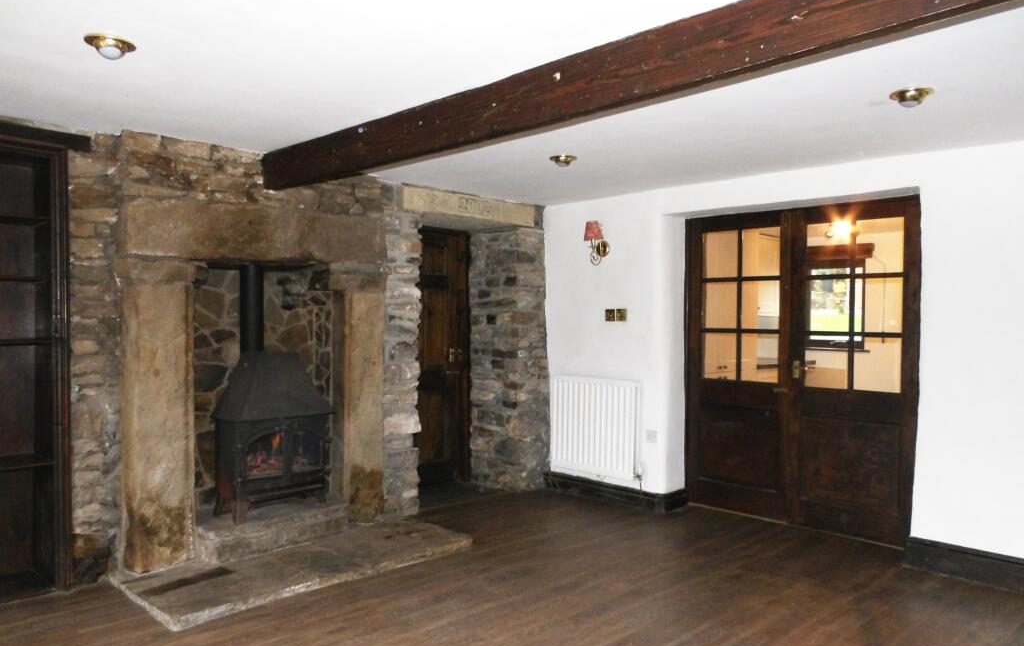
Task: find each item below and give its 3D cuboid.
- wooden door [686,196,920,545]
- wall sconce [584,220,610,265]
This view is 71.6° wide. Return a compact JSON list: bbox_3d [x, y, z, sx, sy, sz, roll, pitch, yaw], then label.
[{"bbox_3d":[1.806,0.284,4.556,1.497,2.025,0.070,1,1,44],"label":"wooden door"},{"bbox_3d":[0.606,-0.577,5.151,0.140,0.322,0.185,1,1,44],"label":"wall sconce"}]

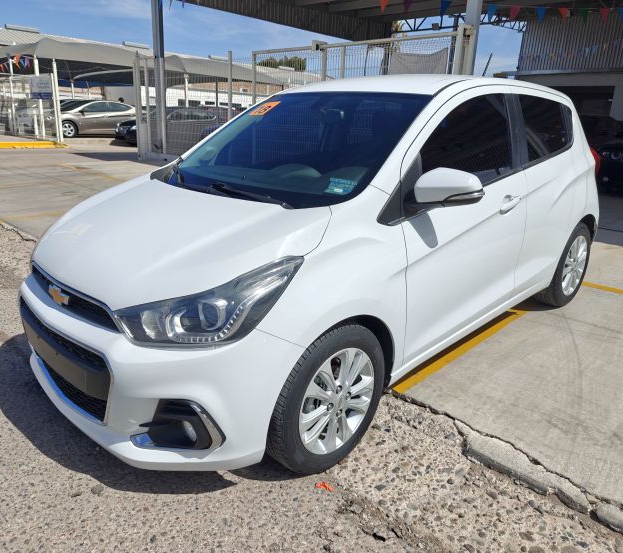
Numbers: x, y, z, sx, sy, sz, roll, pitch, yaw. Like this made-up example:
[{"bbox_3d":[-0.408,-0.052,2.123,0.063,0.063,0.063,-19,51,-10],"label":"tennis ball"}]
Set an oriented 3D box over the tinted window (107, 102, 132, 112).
[{"bbox_3d":[-7.968,-7.040,20.402,0.090,0.397,1.059,-3,12,44],"label":"tinted window"}]

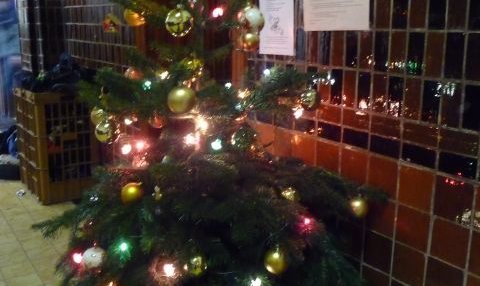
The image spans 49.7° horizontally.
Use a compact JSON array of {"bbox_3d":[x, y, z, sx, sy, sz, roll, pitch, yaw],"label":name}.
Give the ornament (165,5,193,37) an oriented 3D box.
[{"bbox_3d":[-0.174,-0.347,1.480,0.080,0.091,0.080,-2,13,-6],"label":"ornament"}]

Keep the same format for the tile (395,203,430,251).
[{"bbox_3d":[0.504,0.247,1.508,0.010,0.118,0.119,-9,16,-31],"label":"tile"}]

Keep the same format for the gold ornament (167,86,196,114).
[{"bbox_3d":[-0.168,-0.126,1.500,0.079,0.082,0.079,-2,14,-6],"label":"gold ornament"}]

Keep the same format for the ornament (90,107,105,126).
[{"bbox_3d":[-0.447,-0.083,1.630,0.054,0.056,0.054,0,13,0],"label":"ornament"}]

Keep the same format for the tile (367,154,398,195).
[{"bbox_3d":[0.438,0.103,1.581,0.010,0.121,0.119,-9,16,-31],"label":"tile"}]

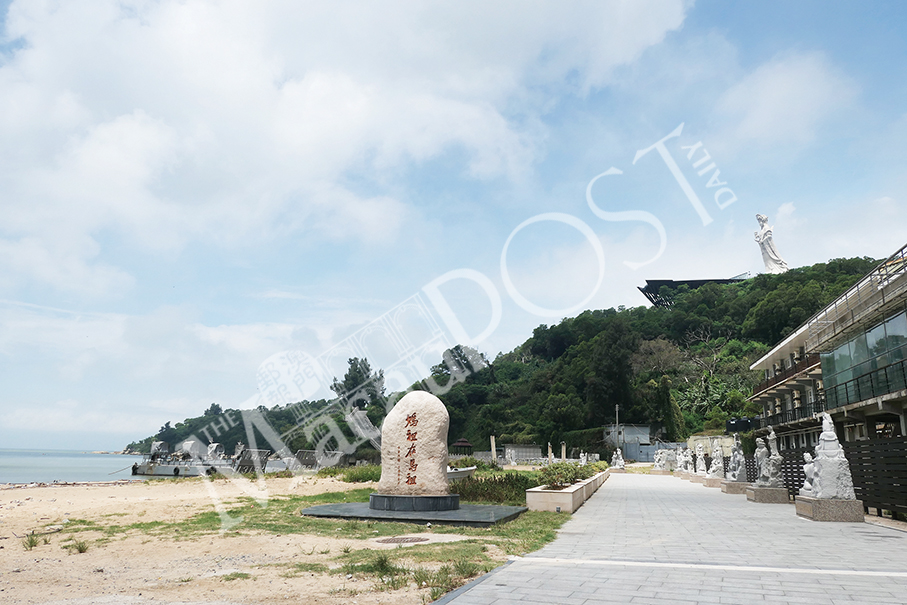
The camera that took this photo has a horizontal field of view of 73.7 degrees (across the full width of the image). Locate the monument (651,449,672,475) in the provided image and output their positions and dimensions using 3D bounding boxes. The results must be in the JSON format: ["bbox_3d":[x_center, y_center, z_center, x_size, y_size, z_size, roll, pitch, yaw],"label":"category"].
[{"bbox_3d":[21.848,16.788,63.609,1.800,2.400,1.300,-3,-15,15],"label":"monument"}]

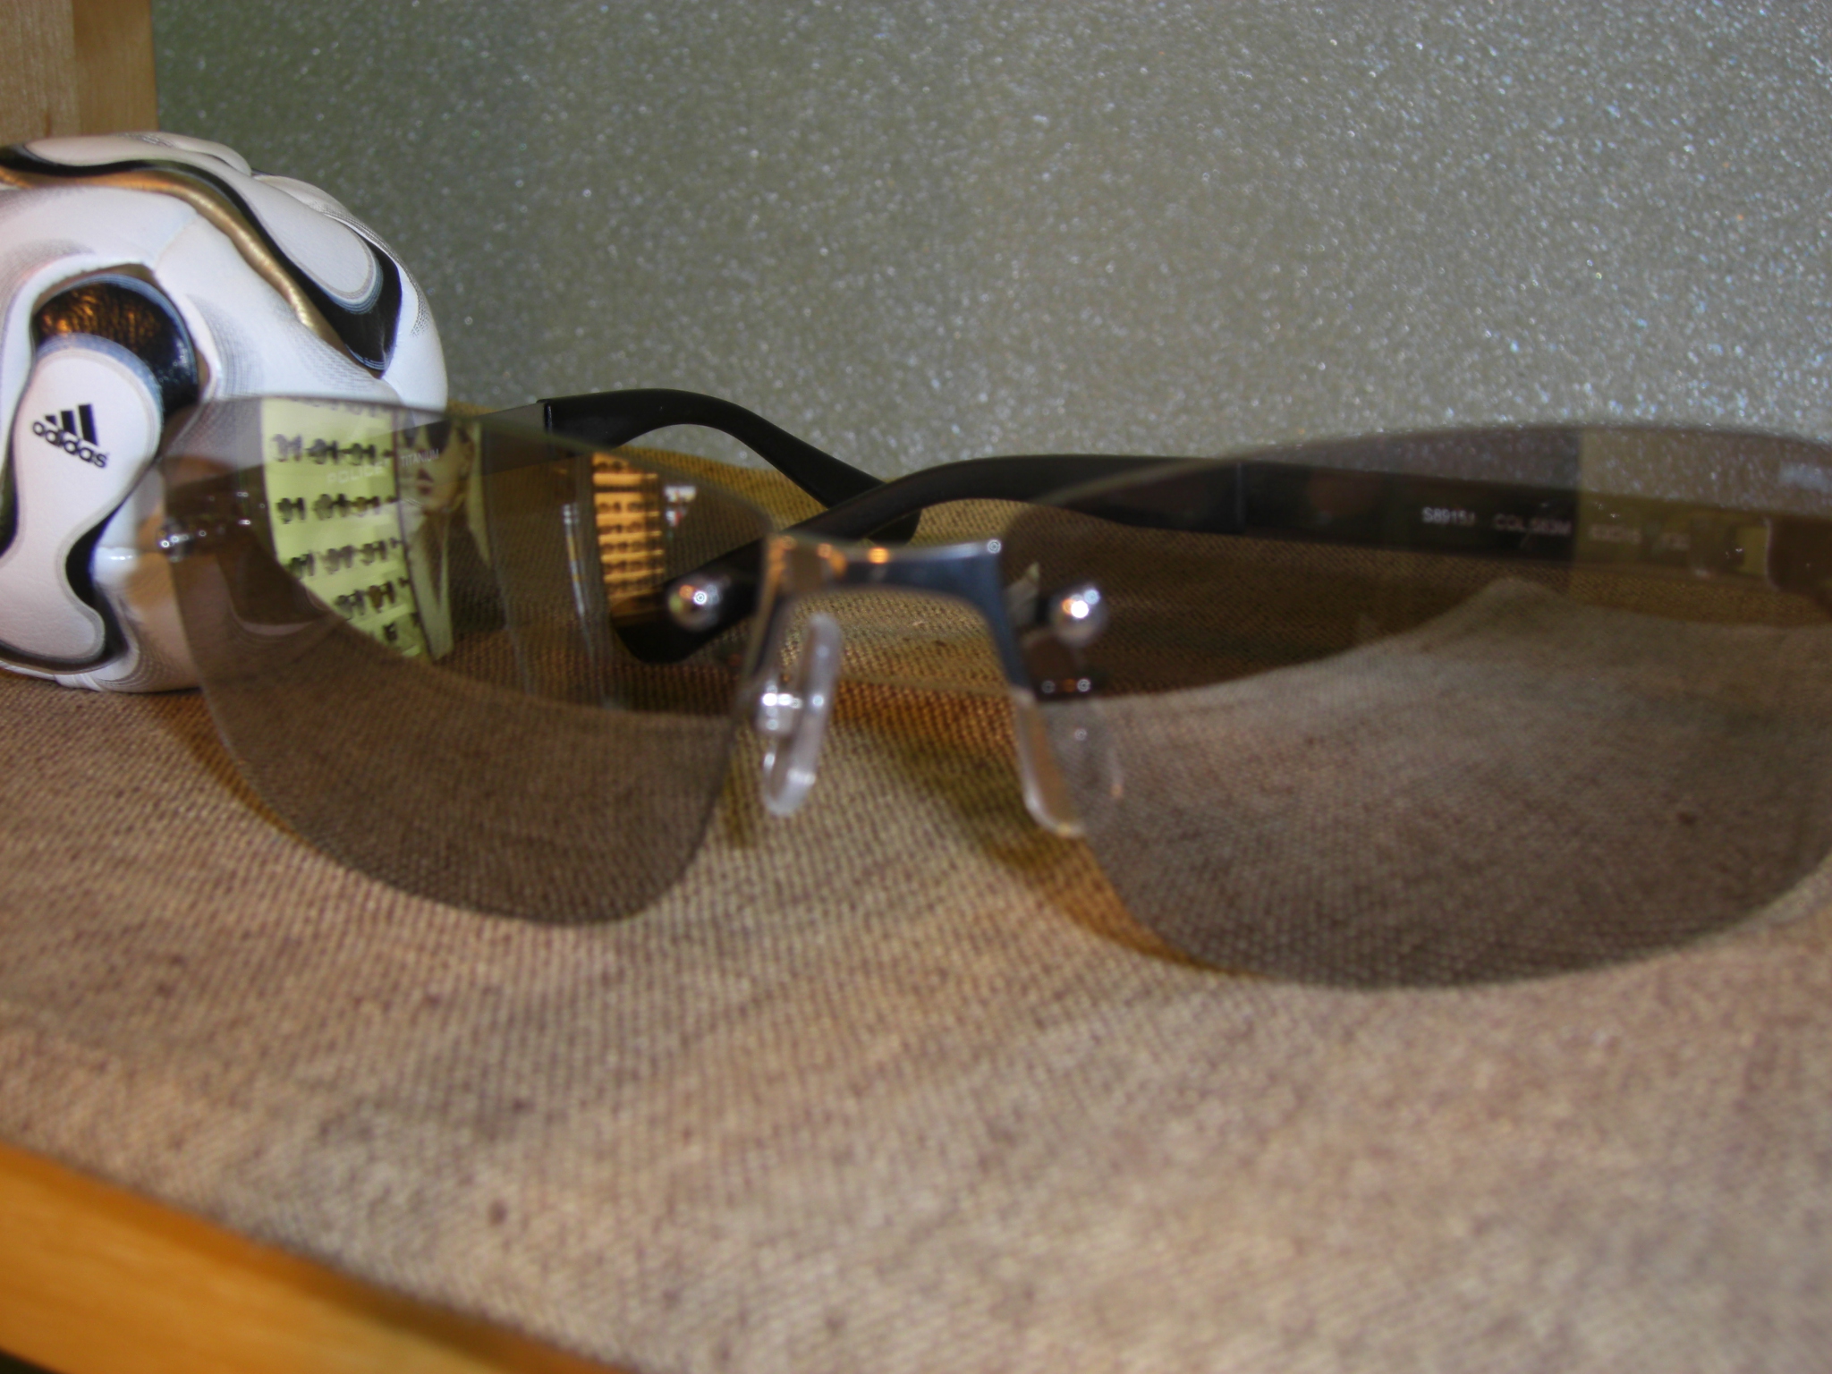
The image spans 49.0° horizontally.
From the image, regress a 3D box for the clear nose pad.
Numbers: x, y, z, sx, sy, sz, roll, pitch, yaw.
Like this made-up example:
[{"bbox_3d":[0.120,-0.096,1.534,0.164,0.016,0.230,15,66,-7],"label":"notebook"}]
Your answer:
[{"bbox_3d":[-0.009,0.002,0.150,0.004,0.015,0.007,5,15,-14],"label":"clear nose pad"}]

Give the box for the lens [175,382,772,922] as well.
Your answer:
[{"bbox_3d":[-0.039,-0.002,0.154,0.063,0.041,0.012,10,27,29],"label":"lens"}]

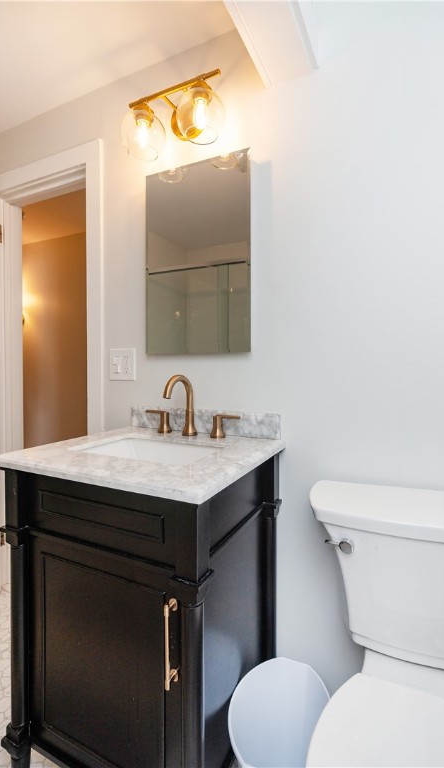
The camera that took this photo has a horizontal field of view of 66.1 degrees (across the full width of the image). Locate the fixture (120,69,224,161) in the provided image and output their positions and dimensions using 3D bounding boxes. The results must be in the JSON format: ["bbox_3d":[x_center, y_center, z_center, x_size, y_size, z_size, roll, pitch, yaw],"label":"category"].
[{"bbox_3d":[-0.161,-0.872,1.128,0.370,0.194,0.176,0,1,24],"label":"fixture"}]

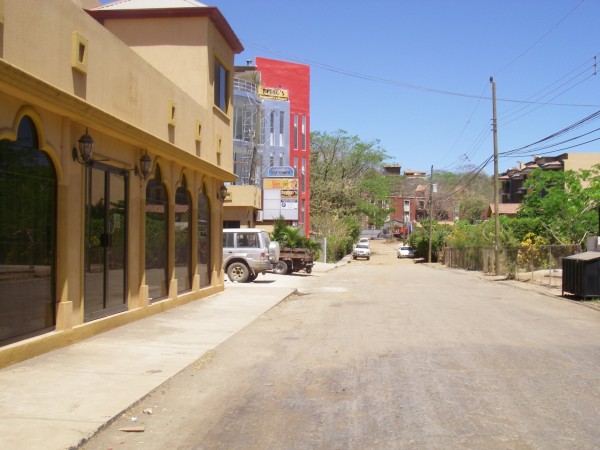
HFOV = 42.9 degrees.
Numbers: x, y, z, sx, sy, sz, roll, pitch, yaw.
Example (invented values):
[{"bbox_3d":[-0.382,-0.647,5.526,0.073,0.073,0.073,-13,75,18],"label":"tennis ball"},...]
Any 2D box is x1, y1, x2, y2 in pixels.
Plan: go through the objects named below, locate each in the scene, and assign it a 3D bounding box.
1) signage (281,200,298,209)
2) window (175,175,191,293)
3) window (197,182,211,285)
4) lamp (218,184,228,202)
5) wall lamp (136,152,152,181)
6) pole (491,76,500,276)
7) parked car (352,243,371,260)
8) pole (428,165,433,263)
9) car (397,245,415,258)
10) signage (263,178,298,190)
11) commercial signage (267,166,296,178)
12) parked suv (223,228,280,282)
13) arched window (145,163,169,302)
[{"bbox_3d":[-0.647,-1.263,47.000,1.080,0.500,0.080,0,-1,5],"label":"signage"},{"bbox_3d":[-2.694,0.179,17.715,0.150,2.750,1.880,0,-1,5],"label":"window"},{"bbox_3d":[-2.494,0.237,19.925,0.150,2.730,1.860,0,-1,5],"label":"window"},{"bbox_3d":[-2.147,-0.884,21.400,0.290,0.510,0.230,0,-1,5],"label":"lamp"},{"bbox_3d":[-2.845,-1.082,14.010,0.280,0.520,0.210,0,-1,5],"label":"wall lamp"},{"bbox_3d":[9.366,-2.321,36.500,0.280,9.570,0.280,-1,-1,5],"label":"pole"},{"bbox_3d":[6.452,2.835,79.500,1.740,1.690,4.400,0,-1,5],"label":"parked car"},{"bbox_3d":[12.223,-1.024,71.000,0.260,9.100,0.260,1,-1,5],"label":"pole"},{"bbox_3d":[12.683,3.281,91.000,1.660,1.440,4.200,0,-1,2],"label":"car"},{"bbox_3d":[-1.133,-2.378,45.000,2.070,0.650,0.150,0,-1,4],"label":"signage"},{"bbox_3d":[-1.171,-3.235,47.000,1.660,0.700,0.140,0,-1,5],"label":"commercial signage"},{"bbox_3d":[-3.070,1.120,27.980,4.650,1.870,1.740,0,-1,8],"label":"parked suv"},{"bbox_3d":[-2.862,0.151,15.340,0.150,2.730,1.600,0,-1,5],"label":"arched window"}]

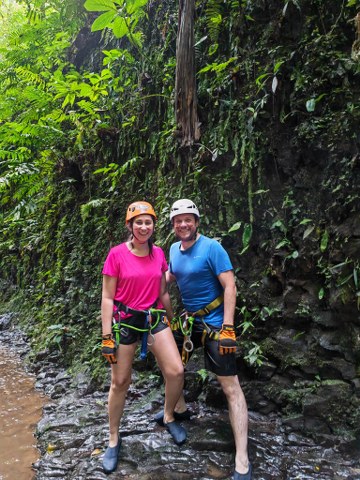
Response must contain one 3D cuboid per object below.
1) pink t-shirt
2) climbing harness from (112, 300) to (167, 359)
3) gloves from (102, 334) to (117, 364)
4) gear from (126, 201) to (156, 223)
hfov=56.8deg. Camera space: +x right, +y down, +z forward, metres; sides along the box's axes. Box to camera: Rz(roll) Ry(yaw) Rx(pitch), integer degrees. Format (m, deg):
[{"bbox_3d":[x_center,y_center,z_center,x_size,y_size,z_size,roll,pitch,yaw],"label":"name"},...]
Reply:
[{"bbox_3d":[-0.308,0.267,2.280,0.420,0.490,0.250,0,1,-18],"label":"pink t-shirt"},{"bbox_3d":[-0.276,0.604,2.270,0.350,0.380,0.260,0,1,-20],"label":"climbing harness"},{"bbox_3d":[-0.470,0.734,2.230,0.095,0.195,0.100,0,1,10],"label":"gloves"},{"bbox_3d":[-0.264,-0.194,2.300,0.205,0.160,0.255,0,1,-17],"label":"gear"}]

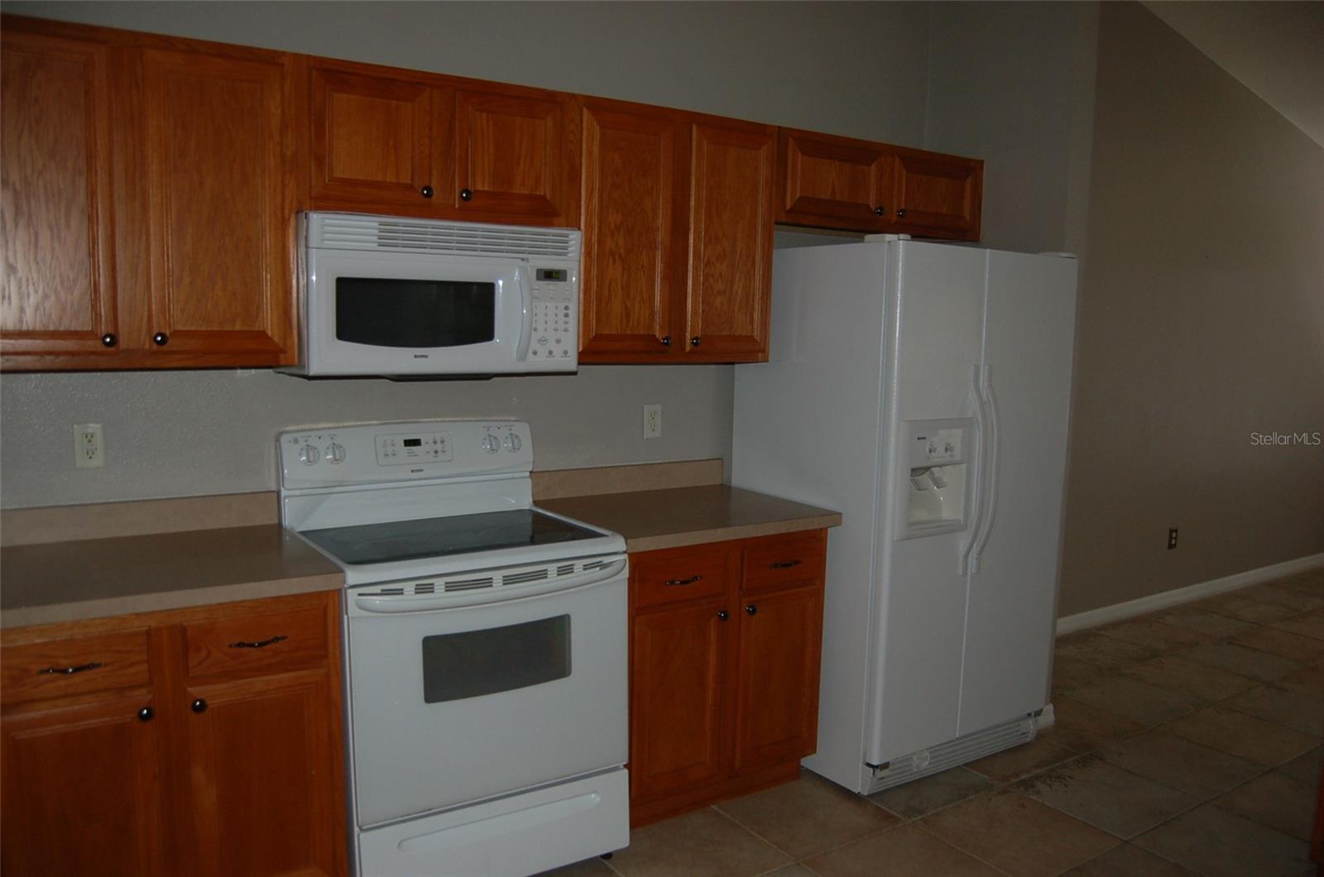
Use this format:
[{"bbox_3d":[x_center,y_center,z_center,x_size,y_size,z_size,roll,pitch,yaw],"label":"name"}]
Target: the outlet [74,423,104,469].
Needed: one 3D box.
[{"bbox_3d":[-1.471,0.020,2.545,0.070,0.115,0.010,-3,8,-32],"label":"outlet"}]

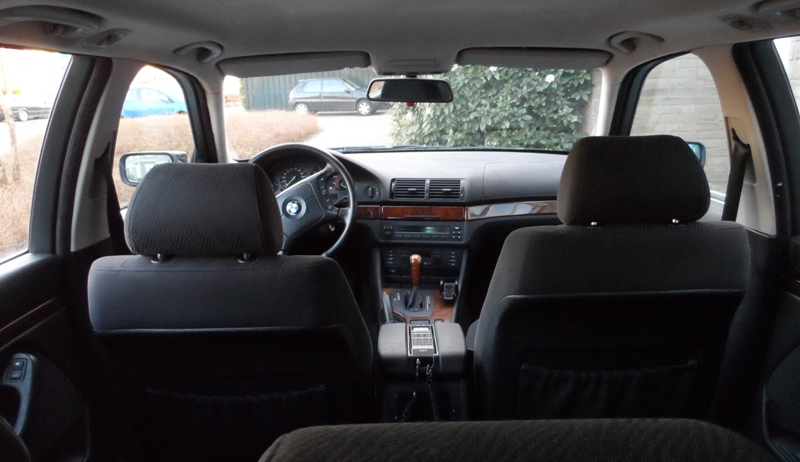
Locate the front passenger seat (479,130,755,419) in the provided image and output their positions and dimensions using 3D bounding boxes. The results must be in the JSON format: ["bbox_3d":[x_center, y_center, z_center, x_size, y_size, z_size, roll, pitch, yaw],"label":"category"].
[{"bbox_3d":[0.434,0.193,1.411,0.530,0.920,0.820,-1,15,2],"label":"front passenger seat"}]

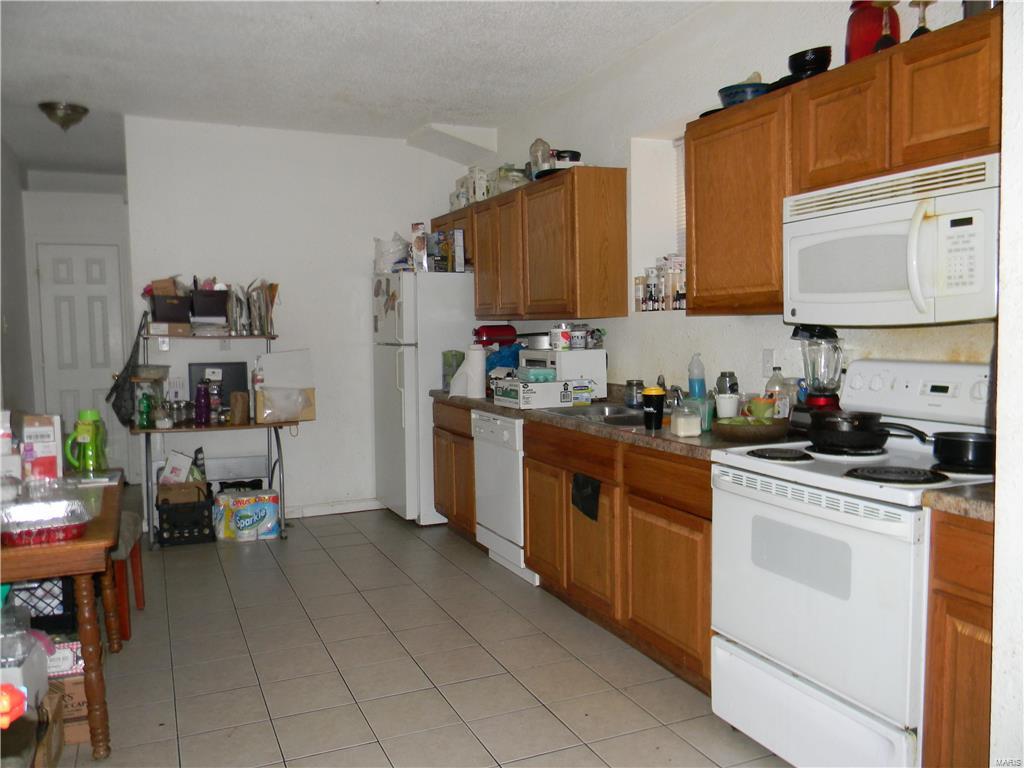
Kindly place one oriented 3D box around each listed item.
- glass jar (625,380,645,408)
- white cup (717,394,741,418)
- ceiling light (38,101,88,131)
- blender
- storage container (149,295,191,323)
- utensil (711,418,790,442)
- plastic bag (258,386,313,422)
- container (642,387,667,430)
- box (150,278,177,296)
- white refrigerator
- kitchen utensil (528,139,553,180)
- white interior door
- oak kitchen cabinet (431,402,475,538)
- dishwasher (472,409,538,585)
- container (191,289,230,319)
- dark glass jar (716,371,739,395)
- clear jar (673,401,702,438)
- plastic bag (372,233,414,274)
[{"bbox_3d":[0.597,0.044,4.020,0.099,0.136,0.099,-1,4,0],"label":"glass jar"},{"bbox_3d":[0.887,0.098,3.396,0.098,0.110,0.098,-1,4,0],"label":"white cup"},{"bbox_3d":[-2.696,-1.609,4.998,0.295,0.150,0.295,-3,5,-24],"label":"ceiling light"},{"bbox_3d":[1.098,-0.010,2.984,0.185,0.410,0.170,-3,5,-24],"label":"blender"},{"bbox_3d":[-2.207,-0.484,5.346,0.235,0.170,0.250,-3,4,-29],"label":"storage container"},{"bbox_3d":[0.866,0.158,2.987,0.280,0.075,0.280,-1,4,0],"label":"utensil"},{"bbox_3d":[-1.425,0.126,5.172,0.330,0.210,0.170,-3,5,-24],"label":"plastic bag"},{"bbox_3d":[0.566,0.092,3.294,0.095,0.175,0.095,-1,4,0],"label":"container"},{"bbox_3d":[-2.244,-0.598,5.355,0.155,0.150,0.130,-3,4,-24],"label":"box"},{"bbox_3d":[-0.510,0.087,5.923,0.770,1.695,0.705,-3,5,-24],"label":"white refrigerator"},{"bbox_3d":[0.165,-1.262,4.708,0.125,0.257,0.125,-1,4,0],"label":"kitchen utensil"},{"bbox_3d":[-3.533,-0.135,6.864,0.610,2.030,0.045,-3,5,-24],"label":"white interior door"},{"bbox_3d":[-0.083,0.537,5.293,0.600,0.880,0.840,-3,5,-24],"label":"oak kitchen cabinet"},{"bbox_3d":[0.182,0.598,4.593,0.600,0.855,0.620,-3,5,-24],"label":"dishwasher"},{"bbox_3d":[-1.996,-0.524,5.464,0.232,0.180,0.230,-3,4,-24],"label":"container"},{"bbox_3d":[0.913,0.045,3.505,0.093,0.196,0.093,-3,5,-24],"label":"dark glass jar"},{"bbox_3d":[0.657,0.127,3.133,0.092,0.130,0.092,-3,5,-24],"label":"clear jar"},{"bbox_3d":[-0.832,-0.892,5.769,0.250,0.280,0.230,-3,5,-24],"label":"plastic bag"}]

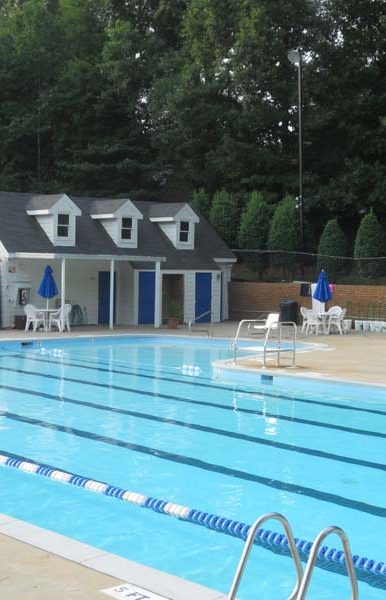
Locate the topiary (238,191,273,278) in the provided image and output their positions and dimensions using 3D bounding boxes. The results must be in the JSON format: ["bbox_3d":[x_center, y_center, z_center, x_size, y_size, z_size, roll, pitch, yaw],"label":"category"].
[{"bbox_3d":[2.797,-2.931,42.400,1.550,3.950,1.550,1,2,0],"label":"topiary"}]

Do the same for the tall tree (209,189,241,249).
[{"bbox_3d":[1.589,-3.194,45.523,1.581,4.225,1.581,0,2,0],"label":"tall tree"}]

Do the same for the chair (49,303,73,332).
[{"bbox_3d":[-4.272,0.583,30.588,0.580,0.880,0.580,2,2,31],"label":"chair"}]

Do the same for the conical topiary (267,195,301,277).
[{"bbox_3d":[3.979,-2.761,41.200,1.500,3.650,1.500,1,2,0],"label":"conical topiary"}]

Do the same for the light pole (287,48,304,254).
[{"bbox_3d":[4.394,-5.823,40.633,0.561,9.793,0.408,-1,2,-43],"label":"light pole"}]

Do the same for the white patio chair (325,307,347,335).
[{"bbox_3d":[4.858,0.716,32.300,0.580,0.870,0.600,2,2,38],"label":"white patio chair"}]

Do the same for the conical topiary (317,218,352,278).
[{"bbox_3d":[5.974,-2.174,40.000,1.420,2.550,1.420,1,1,0],"label":"conical topiary"}]

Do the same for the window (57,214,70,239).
[{"bbox_3d":[-4.522,-2.589,33.151,0.530,0.826,0.102,-1,2,-41],"label":"window"}]

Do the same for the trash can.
[{"bbox_3d":[3.807,0.526,37.500,0.620,0.970,0.620,1,1,0],"label":"trash can"}]

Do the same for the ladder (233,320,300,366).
[{"bbox_3d":[1.521,0.909,20.036,1.150,1.000,0.850,0,2,-22],"label":"ladder"}]

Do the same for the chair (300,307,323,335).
[{"bbox_3d":[4.027,0.714,32.200,0.580,0.870,0.600,2,2,41],"label":"chair"}]

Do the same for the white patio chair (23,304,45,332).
[{"bbox_3d":[-5.219,0.618,31.300,0.580,0.880,0.600,2,2,45],"label":"white patio chair"}]

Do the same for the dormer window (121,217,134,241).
[{"bbox_3d":[-2.423,-2.628,34.974,0.530,0.826,0.102,-1,2,-41],"label":"dormer window"}]

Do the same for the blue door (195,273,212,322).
[{"bbox_3d":[0.455,-0.081,39.225,0.898,2.060,0.071,-1,2,-41],"label":"blue door"}]

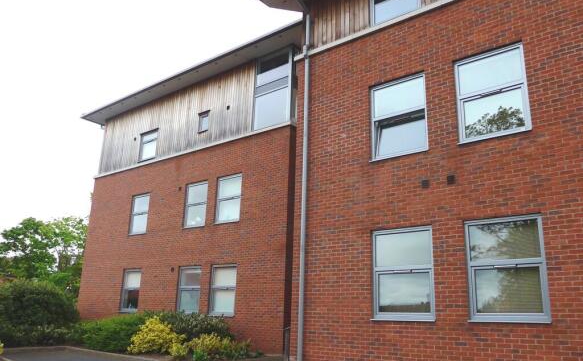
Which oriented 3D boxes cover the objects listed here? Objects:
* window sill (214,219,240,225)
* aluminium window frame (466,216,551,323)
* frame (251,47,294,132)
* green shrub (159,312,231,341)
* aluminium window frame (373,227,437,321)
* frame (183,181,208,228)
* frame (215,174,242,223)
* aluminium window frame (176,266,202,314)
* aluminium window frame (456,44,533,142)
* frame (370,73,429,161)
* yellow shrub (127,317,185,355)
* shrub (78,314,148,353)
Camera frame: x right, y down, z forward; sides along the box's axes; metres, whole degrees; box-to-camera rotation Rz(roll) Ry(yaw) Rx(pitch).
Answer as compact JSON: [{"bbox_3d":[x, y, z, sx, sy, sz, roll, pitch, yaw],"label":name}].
[{"bbox_3d":[-2.135,1.406,16.372,1.243,0.070,0.140,-11,-20,37],"label":"window sill"},{"bbox_3d":[3.421,1.416,7.798,1.220,1.630,0.120,-11,-20,38],"label":"aluminium window frame"},{"bbox_3d":[-0.620,-3.115,16.761,1.650,2.750,0.150,-11,-20,37],"label":"frame"},{"bbox_3d":[-2.955,4.619,14.860,2.050,1.060,1.200,-11,-20,37],"label":"green shrub"},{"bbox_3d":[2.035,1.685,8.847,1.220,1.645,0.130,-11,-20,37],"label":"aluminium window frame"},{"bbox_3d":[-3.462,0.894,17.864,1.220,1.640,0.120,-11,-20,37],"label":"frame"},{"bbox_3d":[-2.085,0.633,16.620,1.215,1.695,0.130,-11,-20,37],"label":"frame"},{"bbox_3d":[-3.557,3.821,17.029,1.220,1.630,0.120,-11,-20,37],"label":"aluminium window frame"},{"bbox_3d":[3.517,-1.511,8.633,1.220,1.640,0.120,-11,-20,38],"label":"aluminium window frame"},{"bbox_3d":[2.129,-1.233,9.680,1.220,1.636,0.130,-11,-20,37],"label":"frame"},{"bbox_3d":[-3.871,4.398,13.900,1.600,1.050,1.350,6,-16,-14],"label":"yellow shrub"},{"bbox_3d":[-5.431,4.623,14.900,1.850,1.100,1.350,-11,-20,37],"label":"shrub"}]

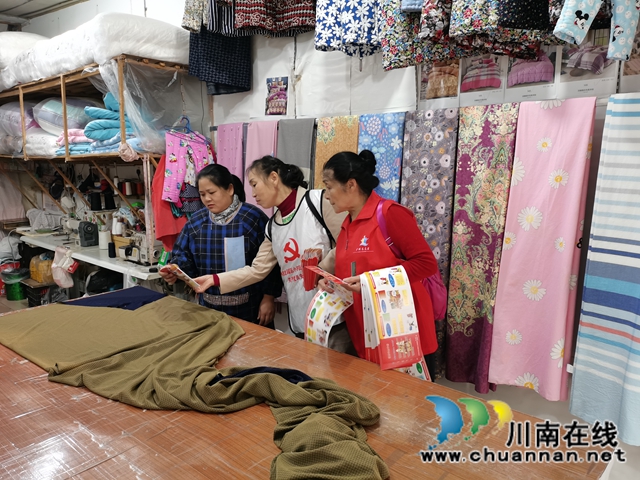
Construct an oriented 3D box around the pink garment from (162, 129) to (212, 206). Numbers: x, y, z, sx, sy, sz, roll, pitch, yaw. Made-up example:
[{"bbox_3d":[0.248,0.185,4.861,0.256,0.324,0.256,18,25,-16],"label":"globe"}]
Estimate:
[{"bbox_3d":[-0.935,-0.508,3.550,0.360,0.530,0.140,-5,10,-26],"label":"pink garment"}]

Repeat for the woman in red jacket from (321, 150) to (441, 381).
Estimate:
[{"bbox_3d":[0.225,0.416,2.071,0.440,1.570,0.500,-6,11,-33],"label":"woman in red jacket"}]

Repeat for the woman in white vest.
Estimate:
[{"bbox_3d":[-0.200,0.400,2.271,0.600,1.540,0.540,8,12,41],"label":"woman in white vest"}]

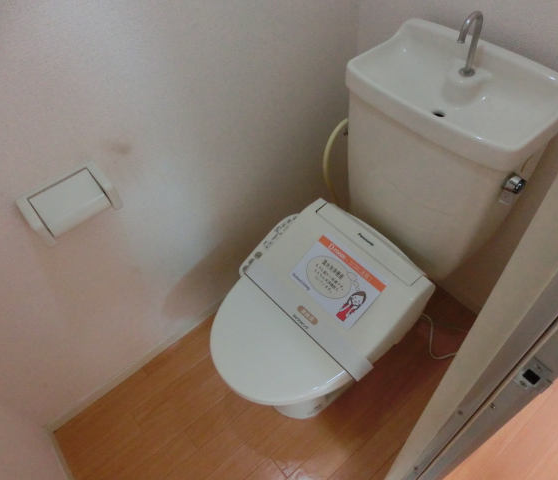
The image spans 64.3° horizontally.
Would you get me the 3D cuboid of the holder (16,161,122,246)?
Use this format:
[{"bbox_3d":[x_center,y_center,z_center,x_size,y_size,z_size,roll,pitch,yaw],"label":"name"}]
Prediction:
[{"bbox_3d":[-0.409,-0.071,0.878,0.163,0.086,0.073,-35,57,-20],"label":"holder"}]

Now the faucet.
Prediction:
[{"bbox_3d":[0.381,-0.387,0.890,0.080,0.135,0.034,-35,57,-20],"label":"faucet"}]

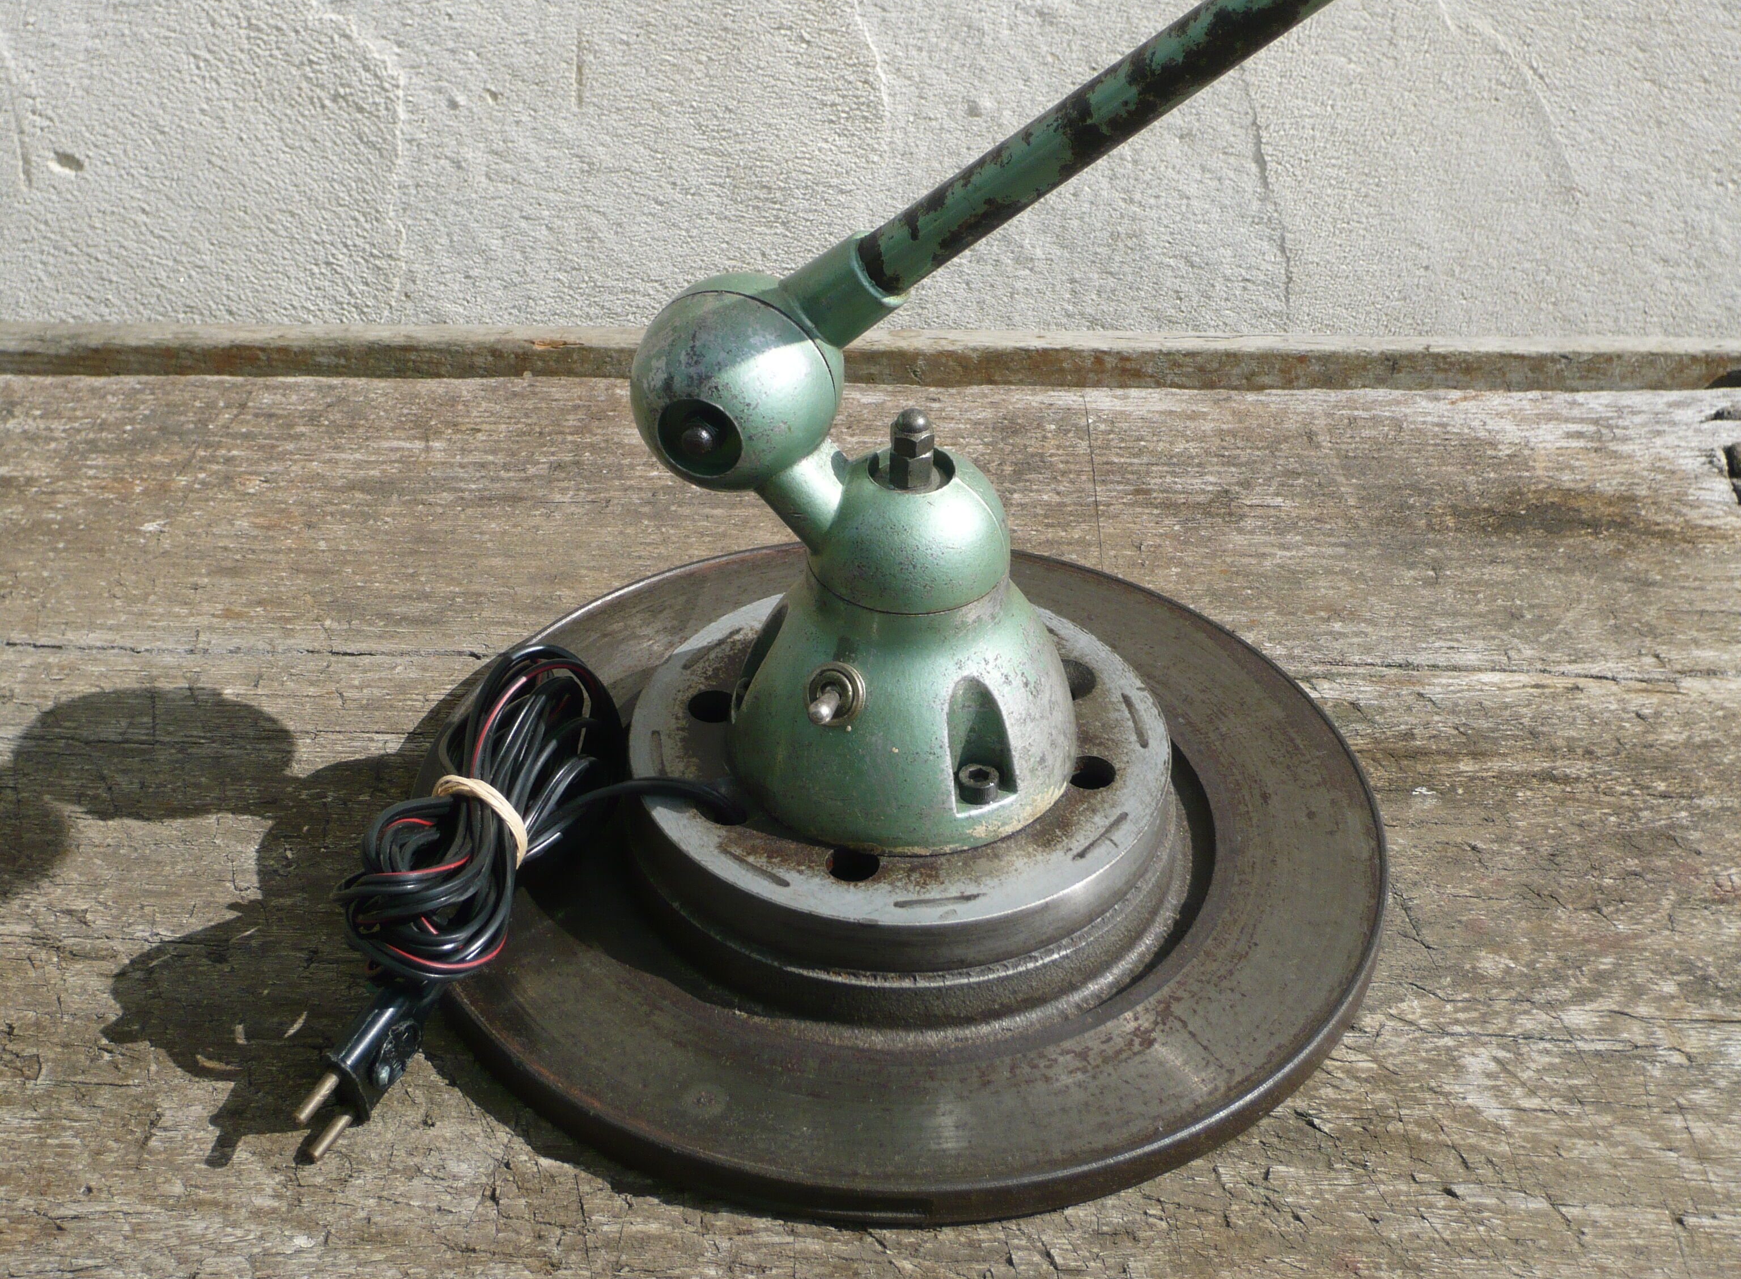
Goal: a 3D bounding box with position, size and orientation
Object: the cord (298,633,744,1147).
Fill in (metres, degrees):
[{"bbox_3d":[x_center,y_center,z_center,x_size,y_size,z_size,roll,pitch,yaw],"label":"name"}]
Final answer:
[{"bbox_3d":[-0.108,0.082,1.079,0.118,0.062,0.211,12,39,12],"label":"cord"}]

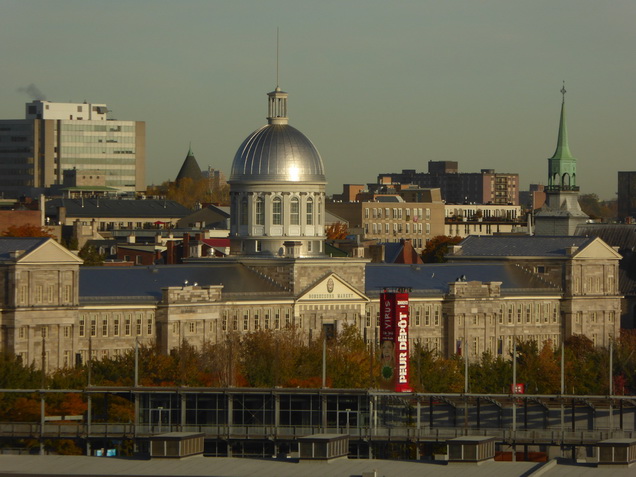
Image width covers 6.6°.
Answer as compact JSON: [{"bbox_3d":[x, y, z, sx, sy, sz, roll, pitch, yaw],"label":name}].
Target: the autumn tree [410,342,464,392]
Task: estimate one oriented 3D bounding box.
[{"bbox_3d":[17.020,18.800,785.000,7.400,8.300,7.000,0,0,0],"label":"autumn tree"}]

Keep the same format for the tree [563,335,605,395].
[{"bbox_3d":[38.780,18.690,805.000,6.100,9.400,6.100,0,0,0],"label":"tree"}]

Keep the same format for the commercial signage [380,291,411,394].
[{"bbox_3d":[11.040,14.720,780.000,2.800,14.800,2.900,0,0,39],"label":"commercial signage"}]

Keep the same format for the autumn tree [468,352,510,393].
[{"bbox_3d":[24.640,19.690,792.000,6.000,7.300,6.000,0,0,0],"label":"autumn tree"}]

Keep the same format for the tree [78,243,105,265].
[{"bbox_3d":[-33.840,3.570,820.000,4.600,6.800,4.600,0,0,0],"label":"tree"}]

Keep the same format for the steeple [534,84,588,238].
[{"bbox_3d":[40.070,-12.670,907.000,6.400,25.400,6.400,0,0,33],"label":"steeple"}]

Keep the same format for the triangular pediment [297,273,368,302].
[{"bbox_3d":[2.250,7.110,800.000,1.500,4.400,19.500,0,0,33],"label":"triangular pediment"}]

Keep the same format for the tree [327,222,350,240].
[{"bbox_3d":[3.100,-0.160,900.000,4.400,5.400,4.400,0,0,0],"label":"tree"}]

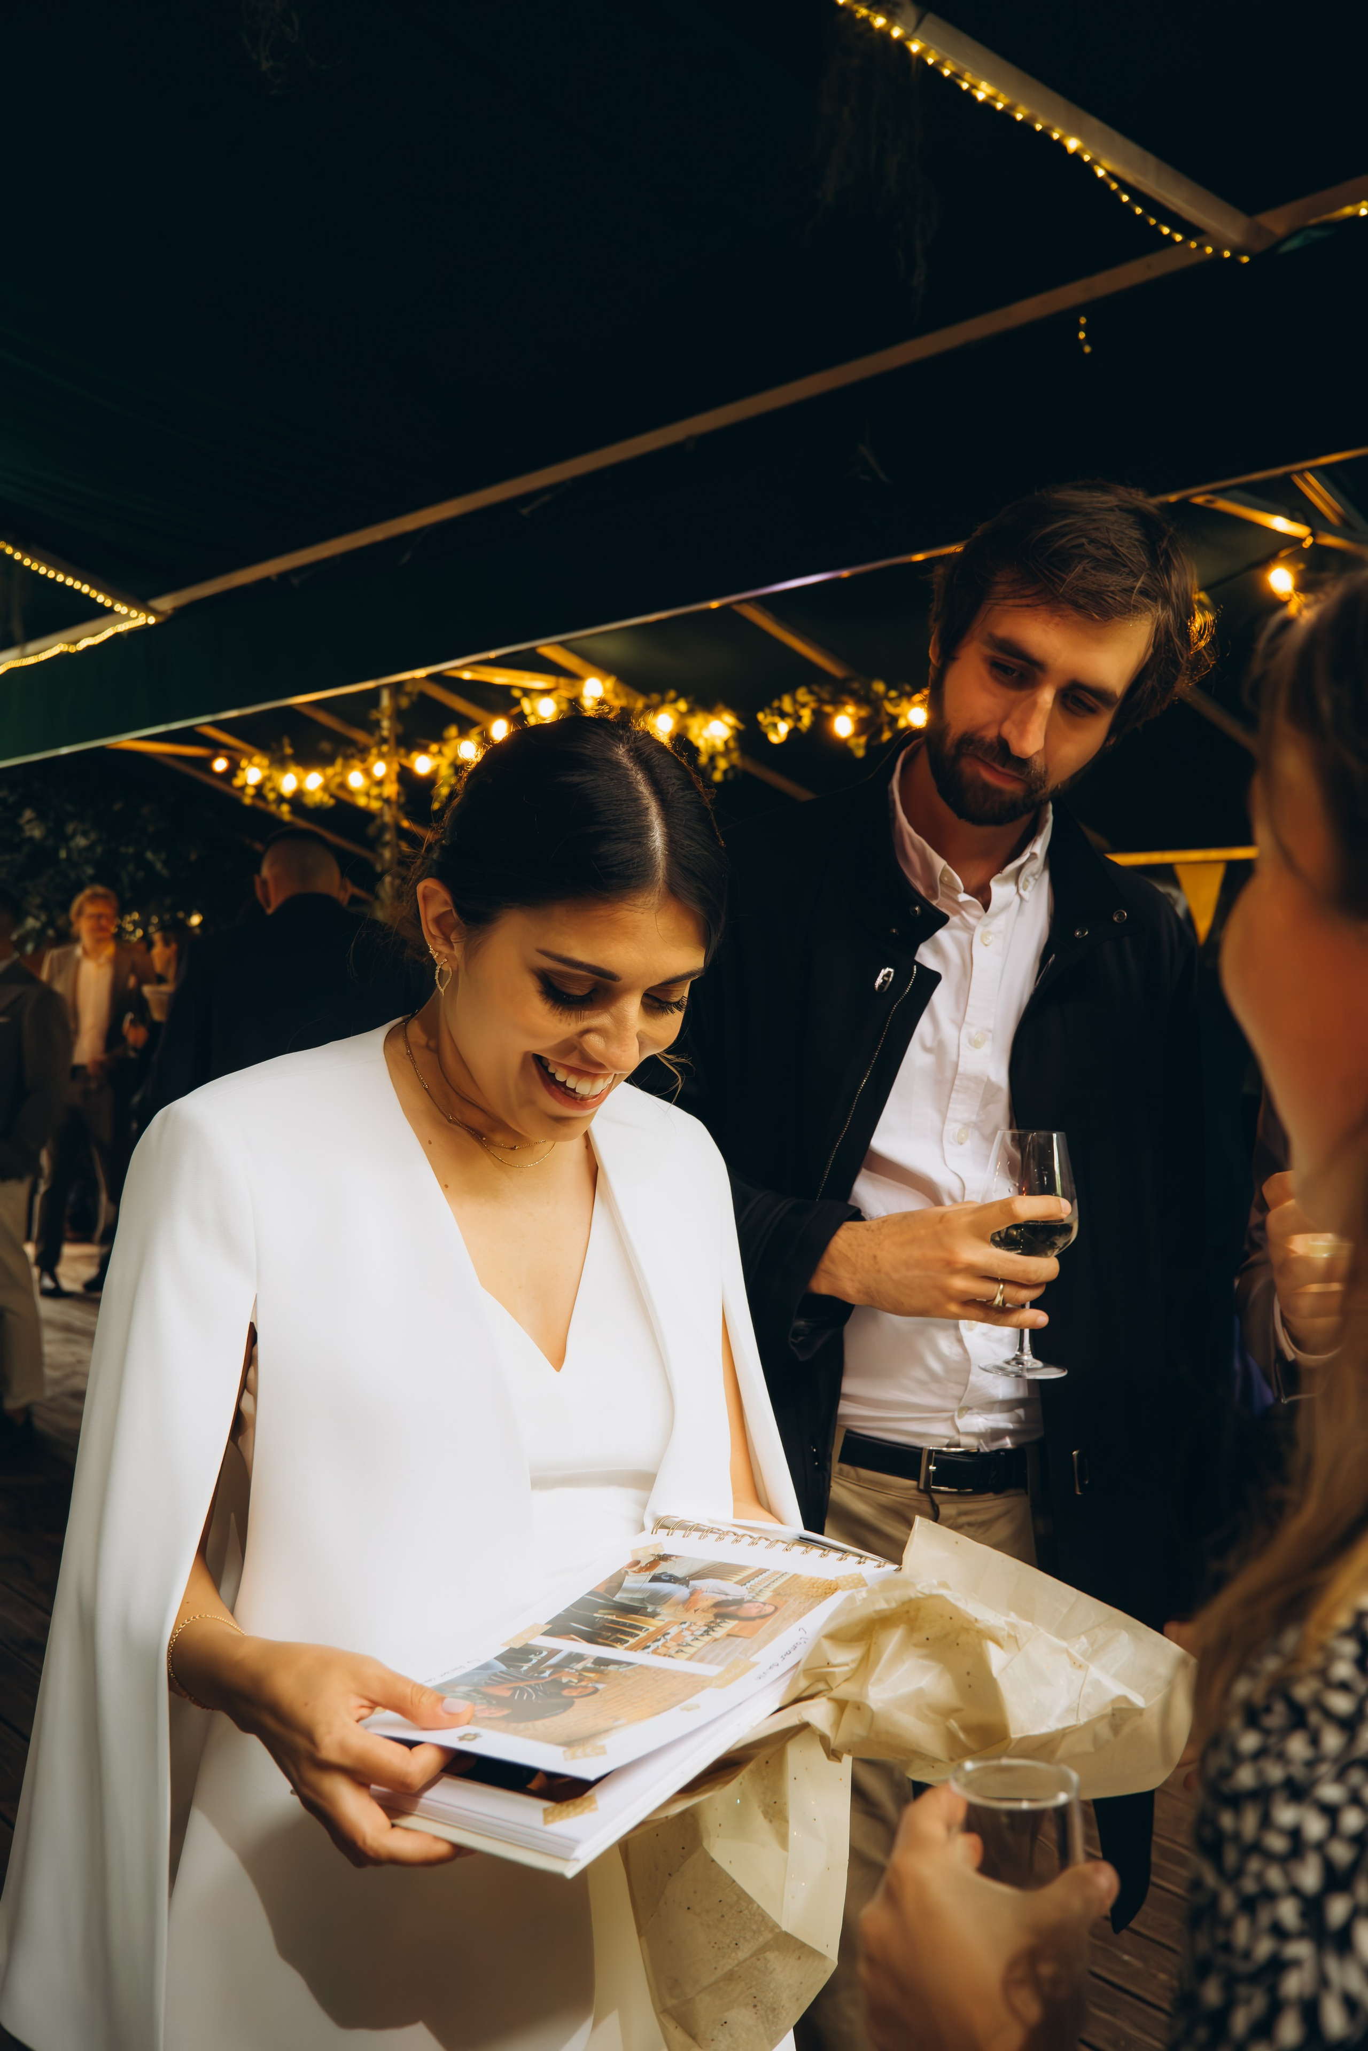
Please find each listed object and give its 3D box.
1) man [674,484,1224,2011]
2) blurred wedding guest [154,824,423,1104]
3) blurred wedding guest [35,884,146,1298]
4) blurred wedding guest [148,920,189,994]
[{"bbox_3d":[0.230,0.531,1.450,0.560,1.870,0.460,0,3,0],"label":"man"},{"bbox_3d":[-0.788,0.474,3.500,0.550,1.760,0.360,0,3,-12],"label":"blurred wedding guest"},{"bbox_3d":[-2.544,0.258,7.350,0.540,1.770,0.400,-2,4,-31],"label":"blurred wedding guest"},{"bbox_3d":[-2.221,0.312,7.400,0.480,1.660,0.350,2,3,27],"label":"blurred wedding guest"}]

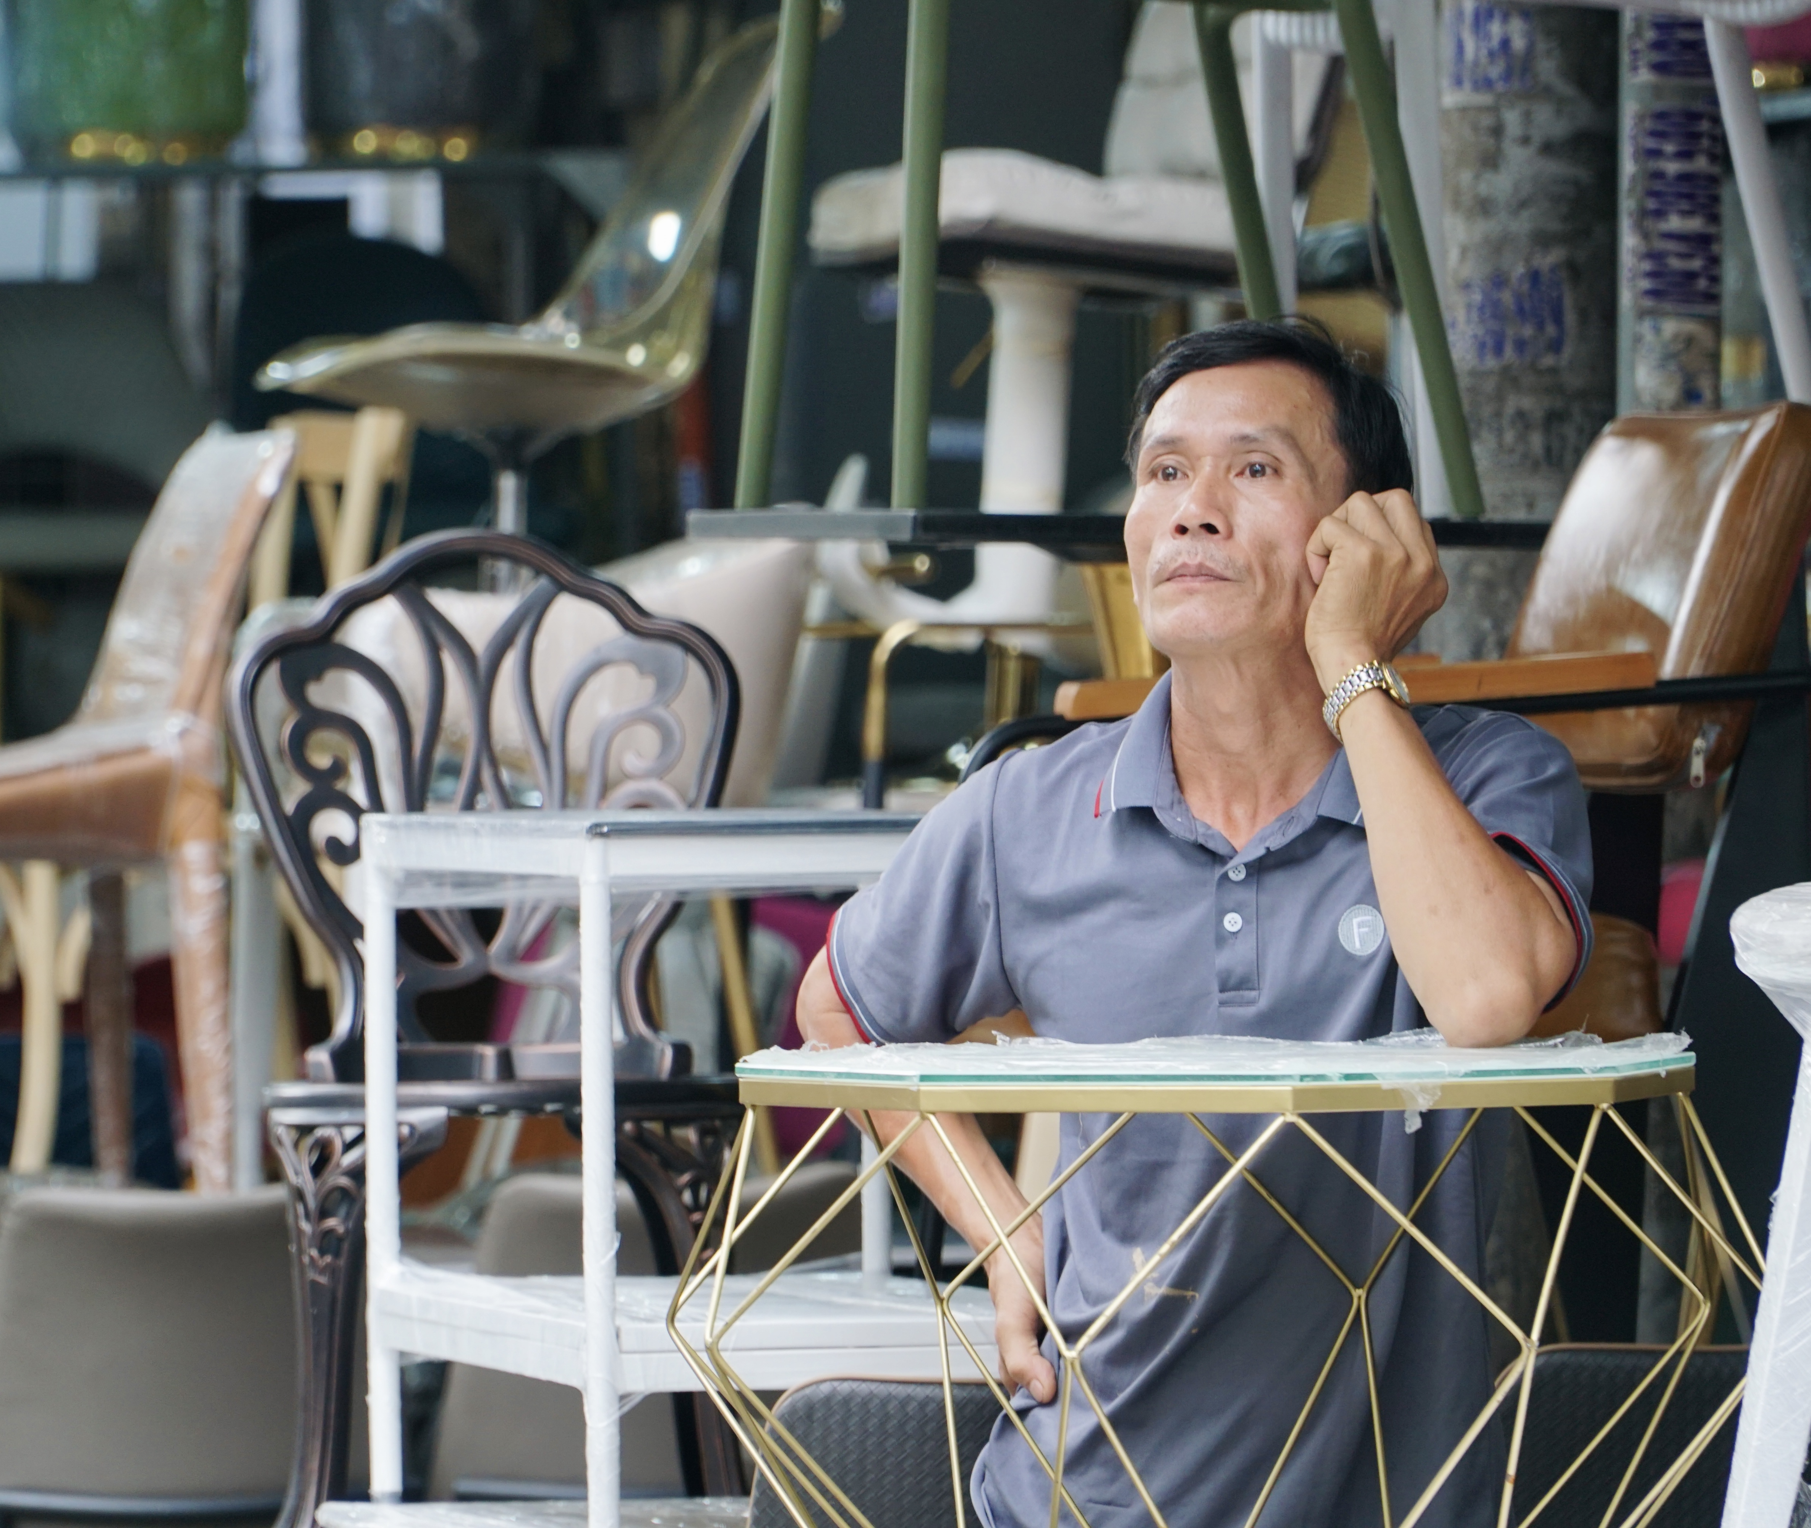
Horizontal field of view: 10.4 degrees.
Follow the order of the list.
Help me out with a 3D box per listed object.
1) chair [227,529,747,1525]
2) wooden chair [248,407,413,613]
[{"bbox_3d":[-0.320,0.252,7.820,0.420,0.880,0.480,0,1,-4],"label":"chair"},{"bbox_3d":[-0.800,0.060,10.750,0.480,0.880,0.450,0,1,-18],"label":"wooden chair"}]

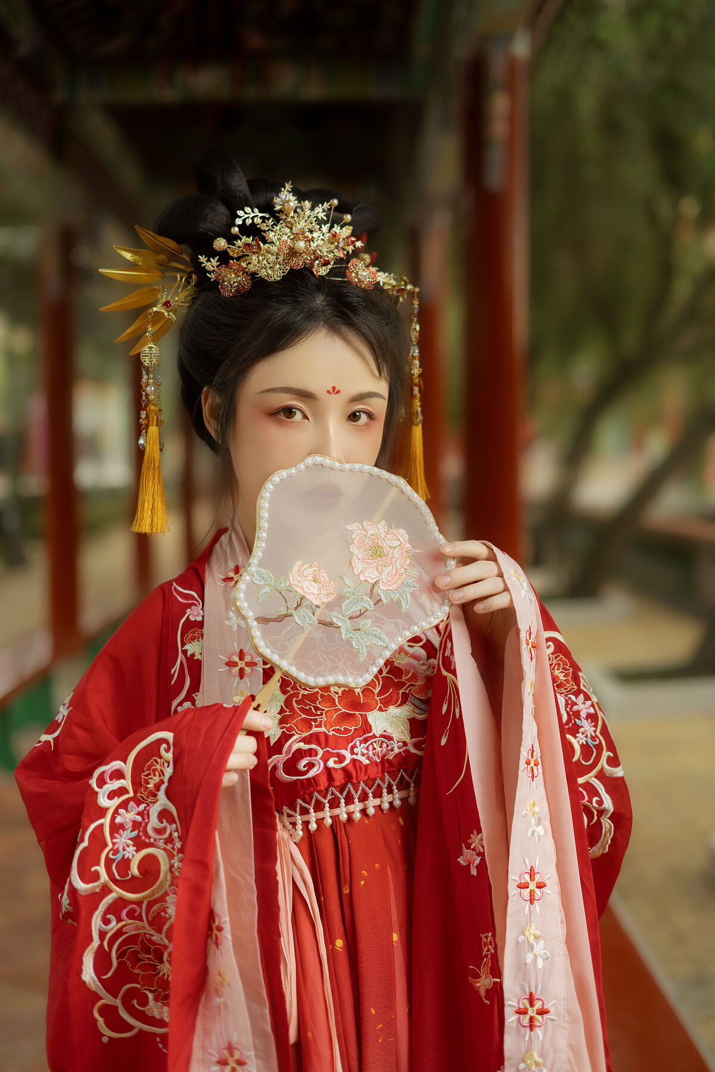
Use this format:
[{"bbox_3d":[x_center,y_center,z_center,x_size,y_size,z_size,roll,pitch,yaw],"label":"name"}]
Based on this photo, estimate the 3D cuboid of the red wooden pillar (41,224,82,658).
[{"bbox_3d":[-1.668,-0.532,8.395,0.195,2.460,0.195,0,3,-1],"label":"red wooden pillar"}]

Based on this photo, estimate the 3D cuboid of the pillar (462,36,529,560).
[{"bbox_3d":[0.452,-0.341,4.875,0.195,2.540,0.195,0,3,-1],"label":"pillar"}]

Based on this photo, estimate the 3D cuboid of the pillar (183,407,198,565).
[{"bbox_3d":[-1.726,-0.877,15.295,0.185,2.480,0.185,0,3,-1],"label":"pillar"}]

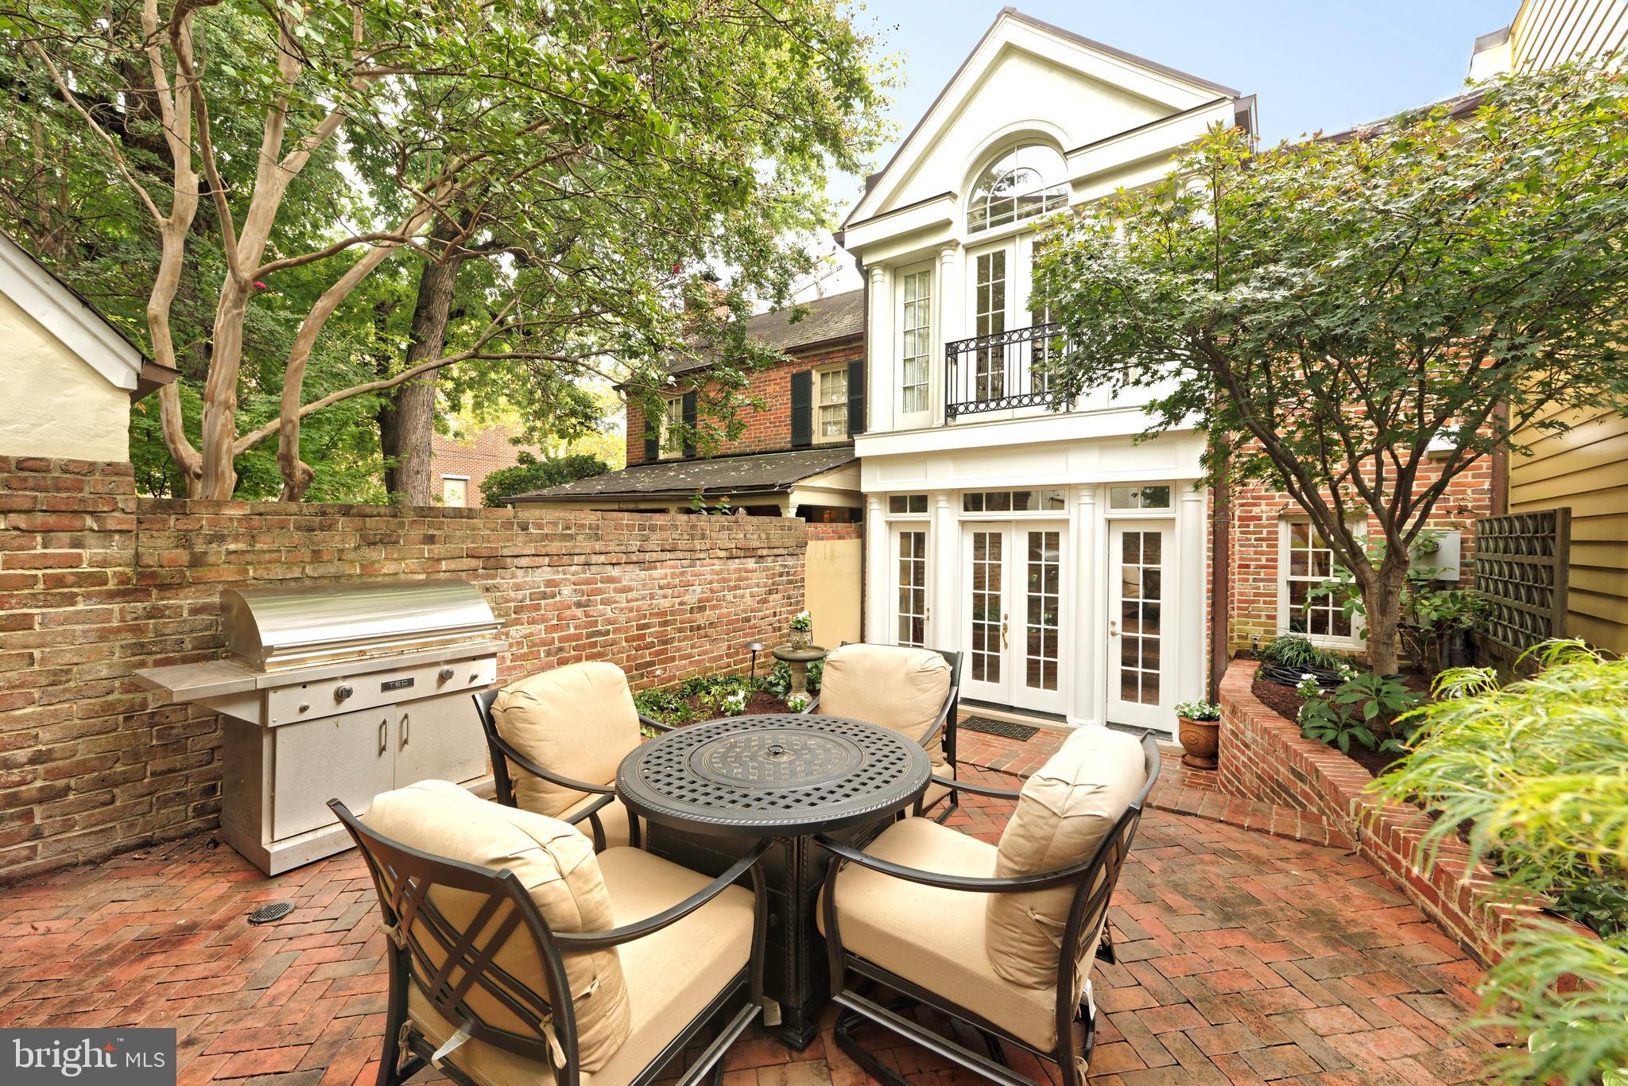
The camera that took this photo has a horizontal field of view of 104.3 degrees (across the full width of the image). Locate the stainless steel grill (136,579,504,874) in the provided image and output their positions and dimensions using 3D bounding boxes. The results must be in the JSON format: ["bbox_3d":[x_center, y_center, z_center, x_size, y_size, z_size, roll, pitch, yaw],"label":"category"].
[{"bbox_3d":[-2.568,0.893,3.490,0.745,1.325,1.474,1,1,37],"label":"stainless steel grill"}]

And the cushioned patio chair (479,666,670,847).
[{"bbox_3d":[-0.928,1.103,2.830,0.800,0.930,0.720,1,1,30],"label":"cushioned patio chair"}]

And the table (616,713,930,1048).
[{"bbox_3d":[-0.124,1.200,2.453,1.176,0.745,1.176,1,1,37],"label":"table"}]

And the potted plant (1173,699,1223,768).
[{"bbox_3d":[3.218,1.554,5.290,0.390,0.560,0.390,1,1,37],"label":"potted plant"}]

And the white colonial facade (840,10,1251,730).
[{"bbox_3d":[2.122,-1.802,6.698,4.050,7.060,0.800,1,1,37],"label":"white colonial facade"}]

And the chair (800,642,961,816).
[{"bbox_3d":[0.330,1.087,3.373,0.720,0.930,0.800,1,1,26],"label":"chair"}]

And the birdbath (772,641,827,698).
[{"bbox_3d":[-0.137,1.223,5.895,0.520,0.490,0.520,0,1,0],"label":"birdbath"}]

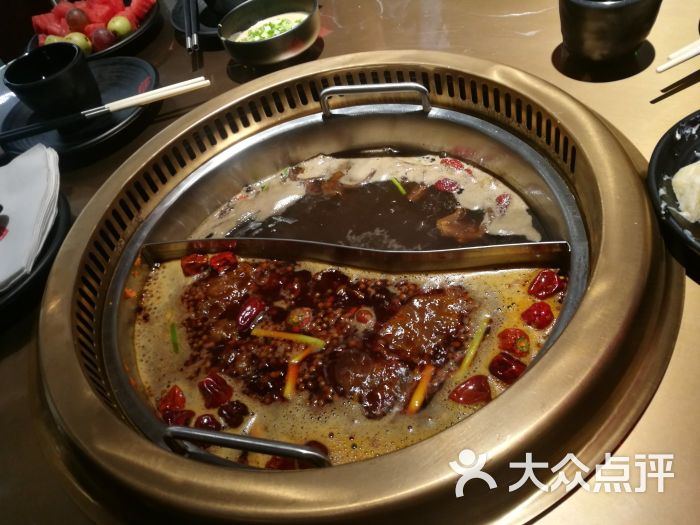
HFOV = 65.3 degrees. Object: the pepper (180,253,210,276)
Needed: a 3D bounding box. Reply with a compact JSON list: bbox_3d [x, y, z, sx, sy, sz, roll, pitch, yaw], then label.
[{"bbox_3d":[-0.138,0.002,0.486,0.027,0.018,0.020,-13,48,4],"label":"pepper"}]

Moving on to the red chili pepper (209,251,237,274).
[{"bbox_3d":[-0.112,0.000,0.481,0.027,0.018,0.020,-14,48,3],"label":"red chili pepper"}]

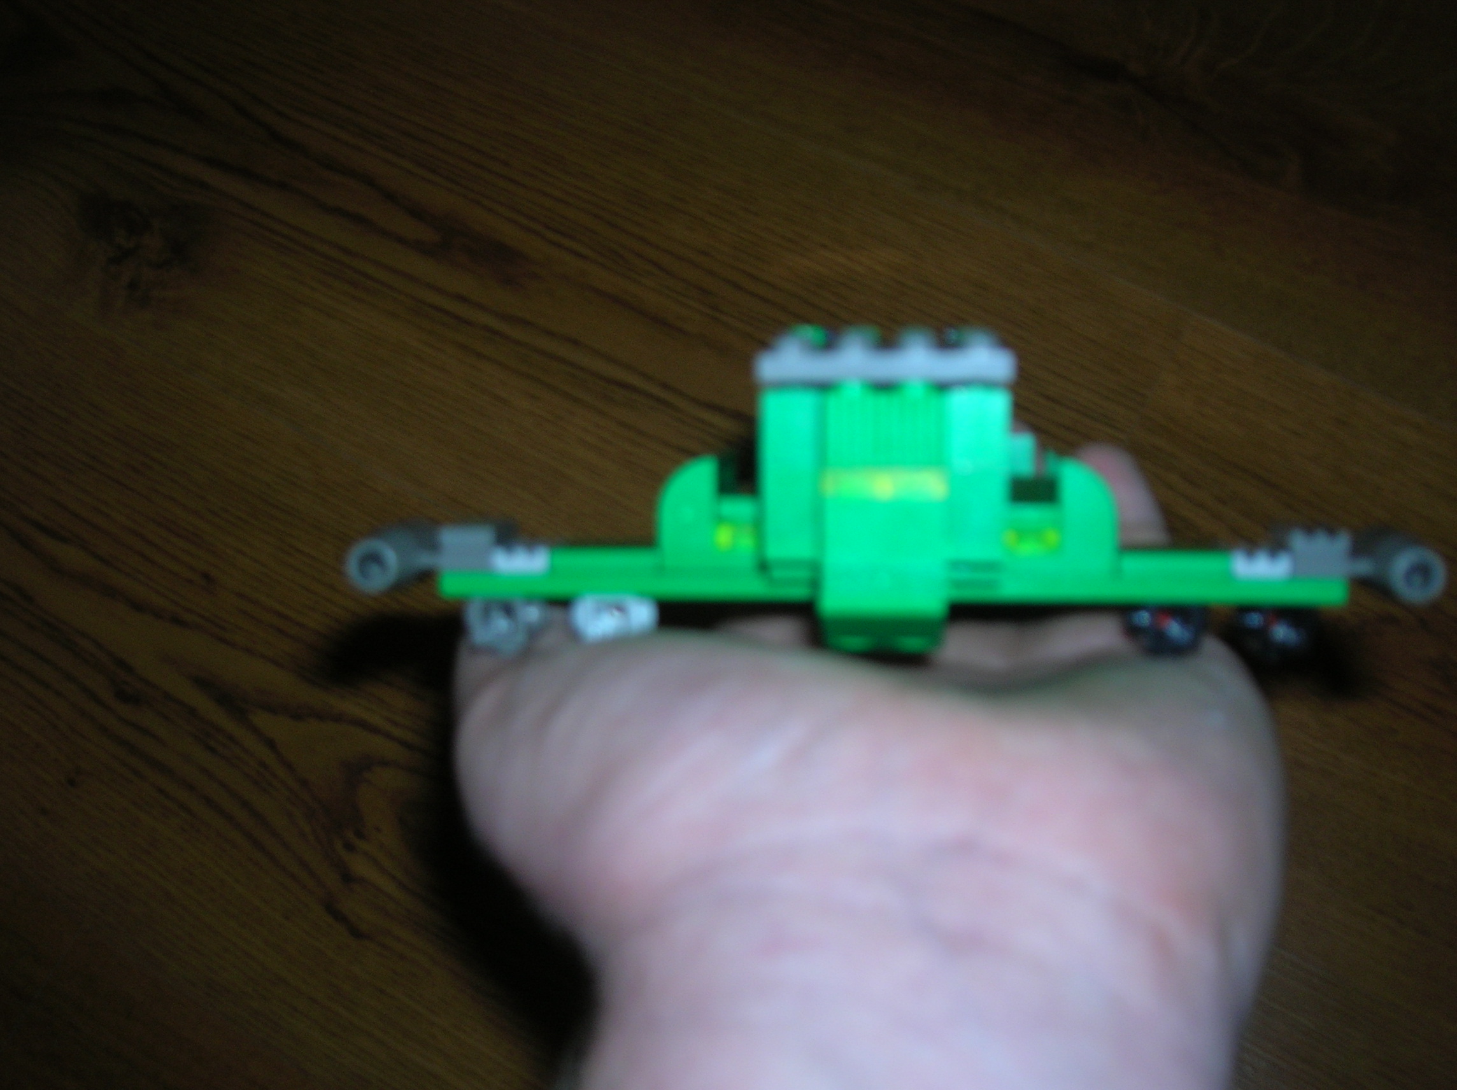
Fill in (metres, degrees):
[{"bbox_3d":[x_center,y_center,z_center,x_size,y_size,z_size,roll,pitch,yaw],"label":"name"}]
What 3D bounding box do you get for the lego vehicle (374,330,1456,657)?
[{"bbox_3d":[0.023,-0.009,0.241,0.154,0.047,0.084,0,8,5],"label":"lego vehicle"}]

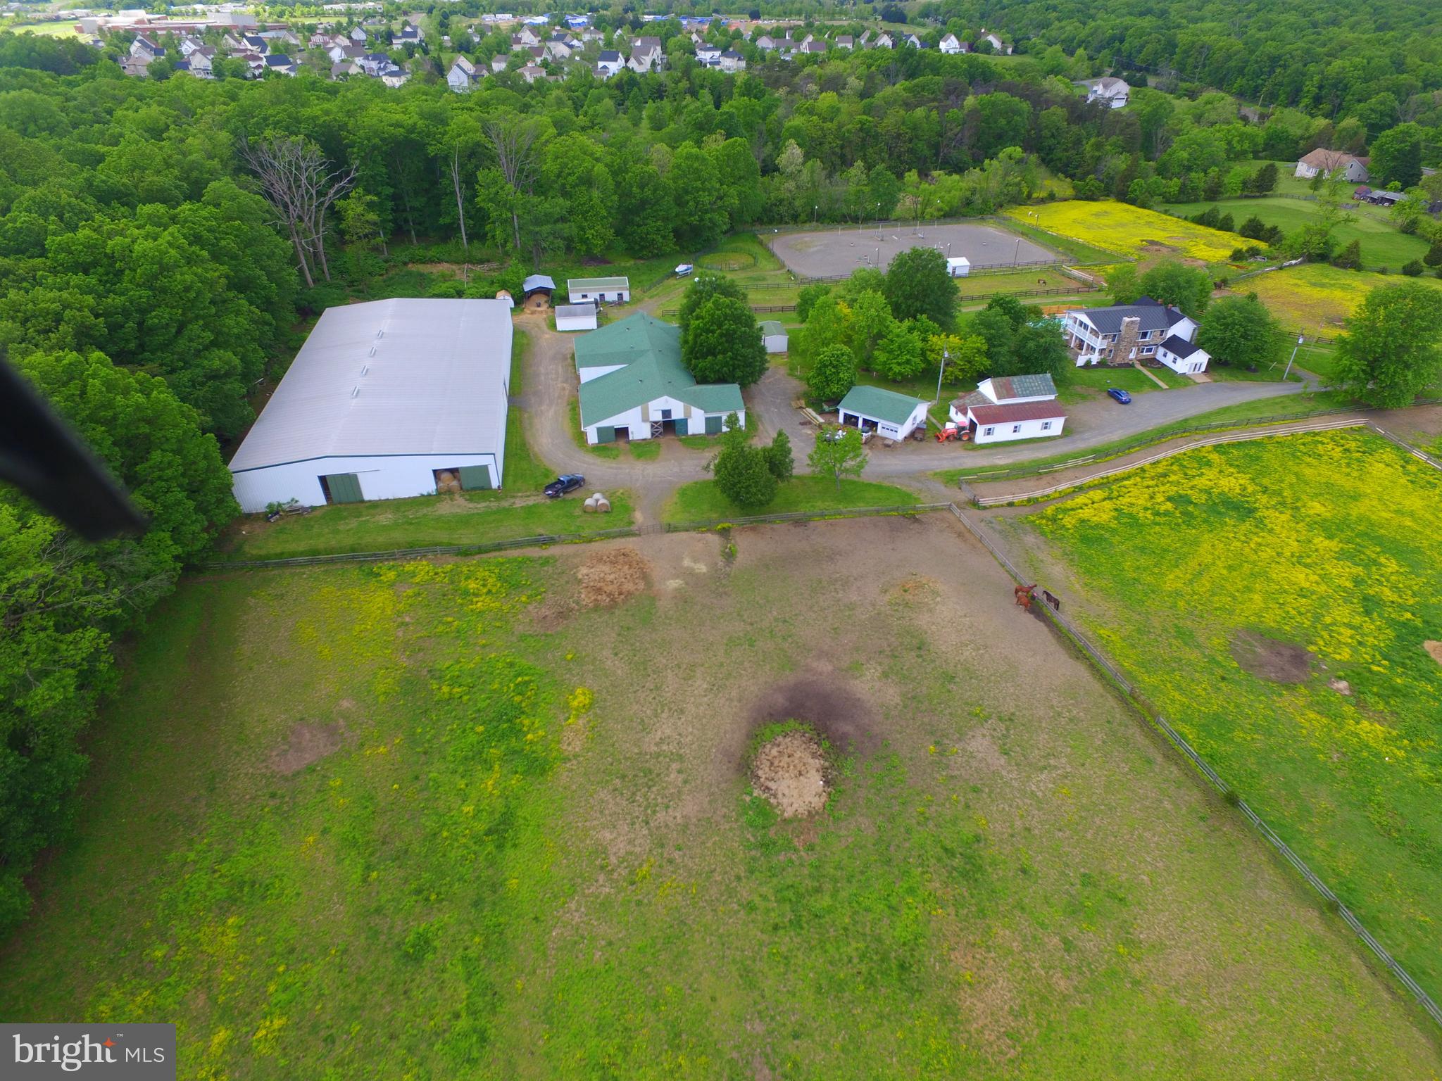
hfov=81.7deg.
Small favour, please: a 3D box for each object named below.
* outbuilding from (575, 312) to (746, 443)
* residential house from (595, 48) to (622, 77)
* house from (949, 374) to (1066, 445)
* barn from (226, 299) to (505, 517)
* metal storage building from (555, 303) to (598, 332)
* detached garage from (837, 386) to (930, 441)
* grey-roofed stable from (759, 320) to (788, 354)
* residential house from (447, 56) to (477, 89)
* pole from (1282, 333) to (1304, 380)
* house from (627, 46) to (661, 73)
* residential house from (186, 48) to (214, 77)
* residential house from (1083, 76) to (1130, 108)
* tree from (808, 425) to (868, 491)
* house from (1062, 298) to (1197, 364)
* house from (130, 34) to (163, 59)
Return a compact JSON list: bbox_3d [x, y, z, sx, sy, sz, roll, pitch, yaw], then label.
[{"bbox_3d":[-10.740,-27.060,131.930,23.300,6.800,35.200,-6,35,-10],"label":"outbuilding"},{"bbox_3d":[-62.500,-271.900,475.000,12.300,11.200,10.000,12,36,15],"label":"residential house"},{"bbox_3d":[41.618,-19.675,120.403,14.200,6.700,9.200,-7,36,-10],"label":"house"},{"bbox_3d":[-48.323,-23.698,125.574,31.120,7.002,56.243,-5,36,-8],"label":"barn"},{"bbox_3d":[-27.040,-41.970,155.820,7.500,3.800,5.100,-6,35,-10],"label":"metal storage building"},{"bbox_3d":[23.896,-19.354,121.888,10.270,4.233,9.236,22,41,28],"label":"detached garage"},{"bbox_3d":[9.380,-36.510,149.460,4.050,3.150,7.200,-5,35,-9],"label":"grey-roofed stable"},{"bbox_3d":[-109.462,-196.964,351.767,11.000,11.500,12.500,-3,36,-5],"label":"residential house"},{"bbox_3d":[91.633,-29.528,133.492,0.600,8.139,0.500,20,42,30],"label":"pole"},{"bbox_3d":[-35.782,-234.530,406.433,14.000,10.000,11.500,18,39,23],"label":"house"},{"bbox_3d":[-235.428,-218.800,382.380,10.500,9.900,11.500,6,36,8],"label":"residential house"},{"bbox_3d":[161.919,-186.639,348.016,14.000,9.300,12.500,-22,41,-29],"label":"residential house"},{"bbox_3d":[15.340,-9.970,106.120,7.600,8.700,7.600,1,34,0],"label":"tree"},{"bbox_3d":[72.420,-38.290,149.270,19.100,8.300,13.100,-6,35,-11],"label":"house"},{"bbox_3d":[-338.260,-290.360,490.000,14.500,10.500,13.000,-8,35,-12],"label":"house"}]

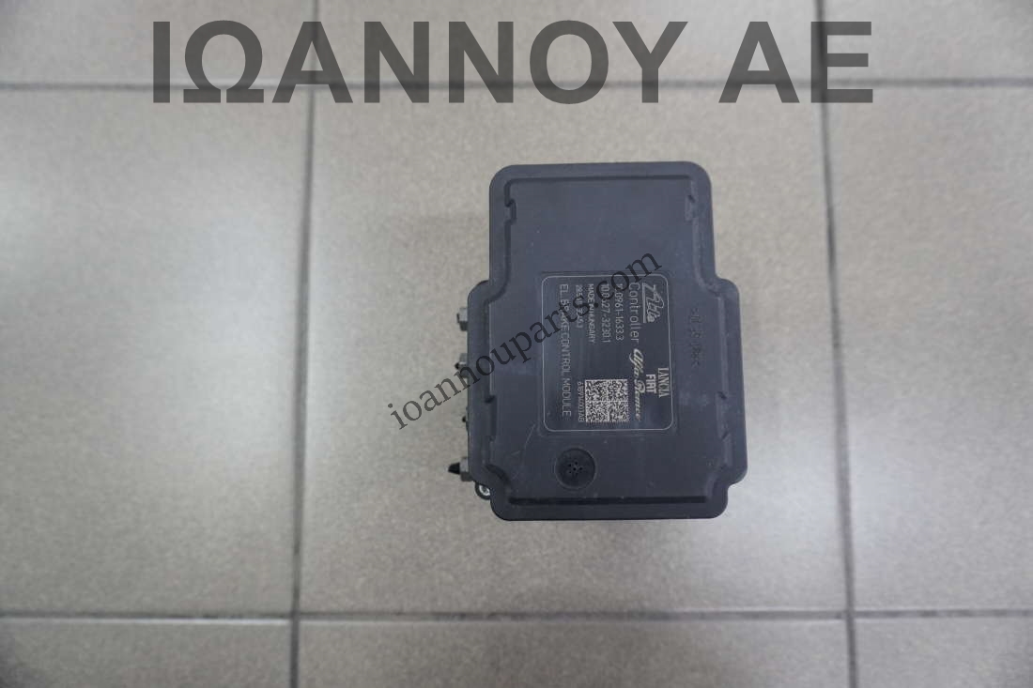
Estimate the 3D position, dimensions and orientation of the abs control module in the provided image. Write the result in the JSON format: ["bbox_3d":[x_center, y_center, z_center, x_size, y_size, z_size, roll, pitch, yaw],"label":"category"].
[{"bbox_3d":[0.029,0.003,0.334,0.122,0.116,0.144,0,84,1],"label":"abs control module"}]

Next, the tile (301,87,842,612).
[{"bbox_3d":[0.030,-0.002,0.398,0.300,0.009,0.300,0,84,1],"label":"tile"}]

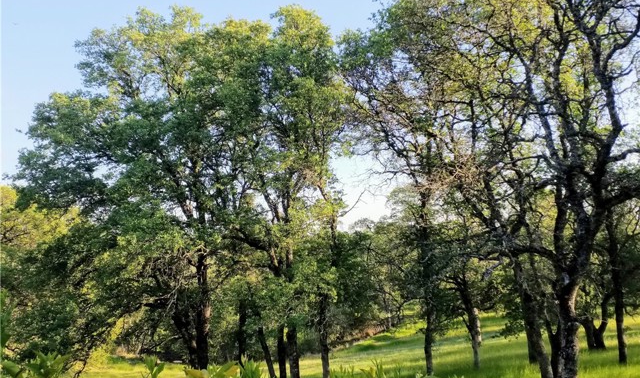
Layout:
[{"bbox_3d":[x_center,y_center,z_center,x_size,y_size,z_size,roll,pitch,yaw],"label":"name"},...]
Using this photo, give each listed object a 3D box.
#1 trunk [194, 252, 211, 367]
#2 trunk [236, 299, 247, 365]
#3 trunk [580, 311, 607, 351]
[{"bbox_3d":[-4.329,4.515,18.468,0.469,4.102,0.469,-1,-14,-13],"label":"trunk"},{"bbox_3d":[-3.113,5.671,19.798,0.352,2.519,0.352,-2,-14,-1],"label":"trunk"},{"bbox_3d":[13.368,6.940,24.358,1.154,1.876,0.865,-1,-13,28],"label":"trunk"}]

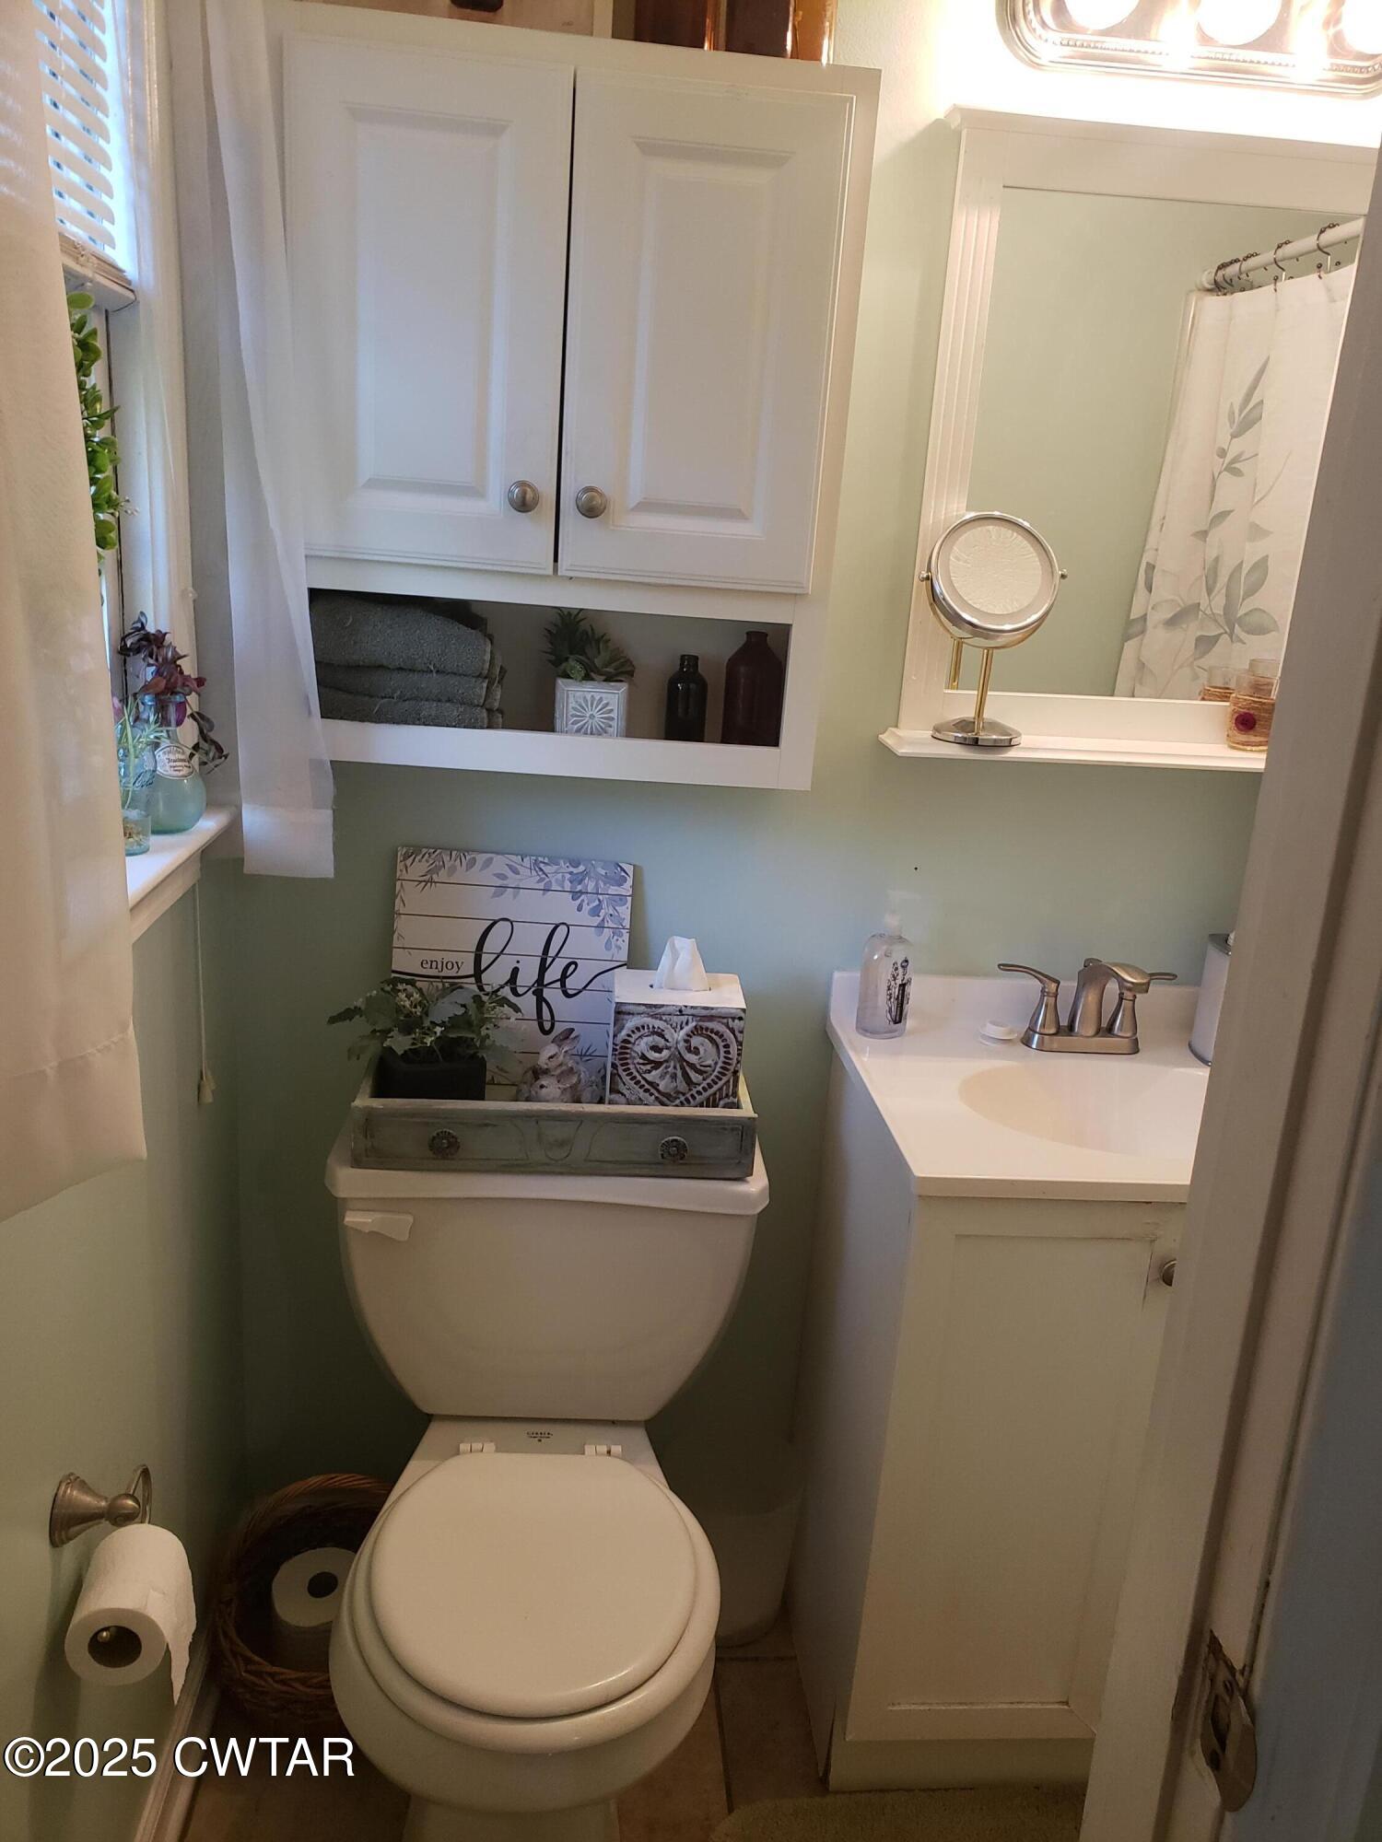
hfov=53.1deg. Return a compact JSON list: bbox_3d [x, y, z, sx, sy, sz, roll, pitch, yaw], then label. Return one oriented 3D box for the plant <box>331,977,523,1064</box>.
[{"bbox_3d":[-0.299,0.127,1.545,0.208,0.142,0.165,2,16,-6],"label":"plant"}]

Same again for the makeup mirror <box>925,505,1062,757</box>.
[{"bbox_3d":[0.337,-0.338,1.592,0.163,0.255,0.110,2,18,-5],"label":"makeup mirror"}]

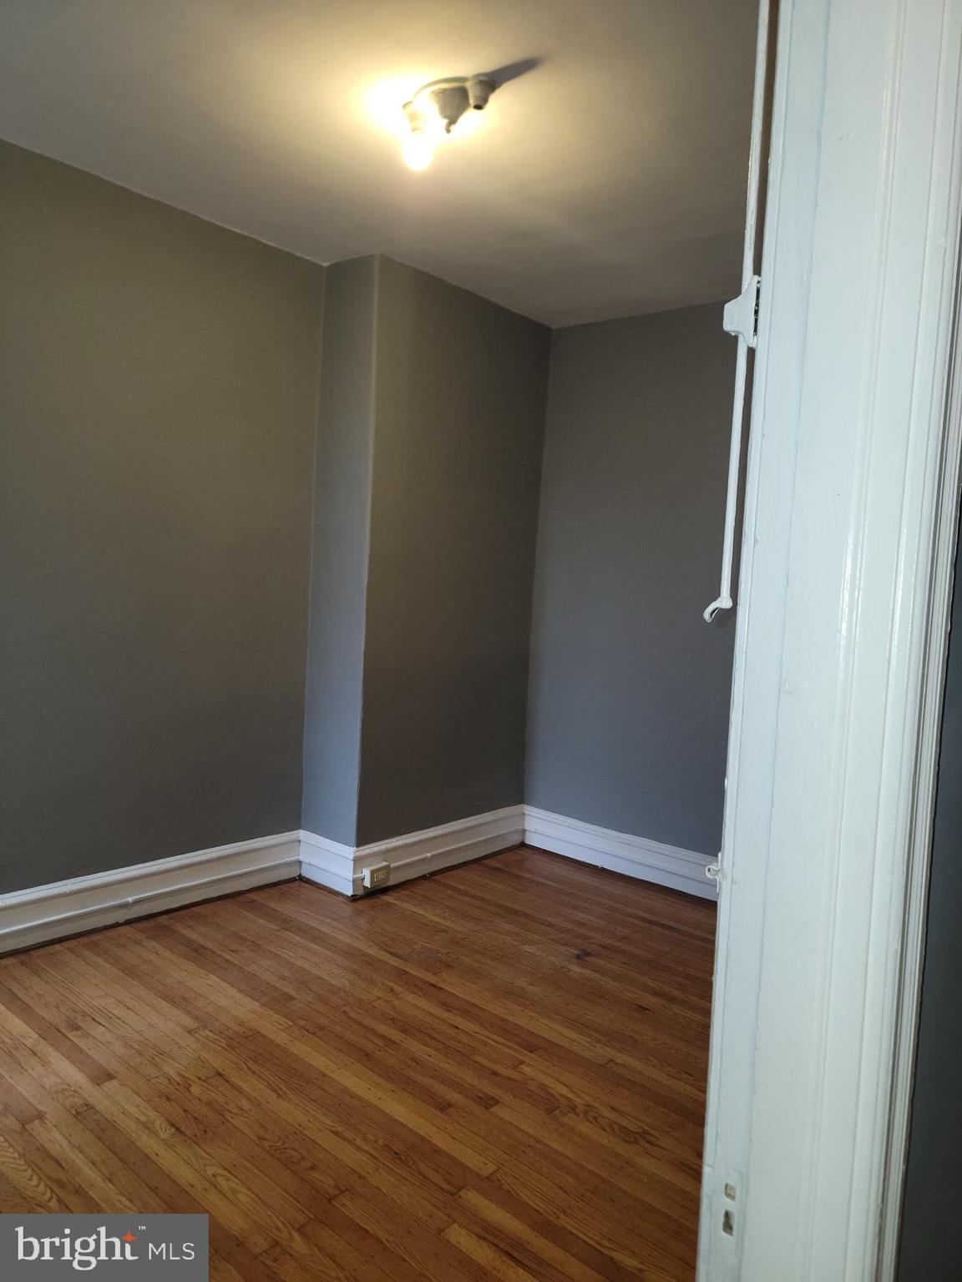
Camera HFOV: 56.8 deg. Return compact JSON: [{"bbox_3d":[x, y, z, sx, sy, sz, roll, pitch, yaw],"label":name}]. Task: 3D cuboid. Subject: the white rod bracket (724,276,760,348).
[{"bbox_3d":[0.238,-0.292,0.803,0.031,0.063,0.022,6,4,41],"label":"white rod bracket"}]

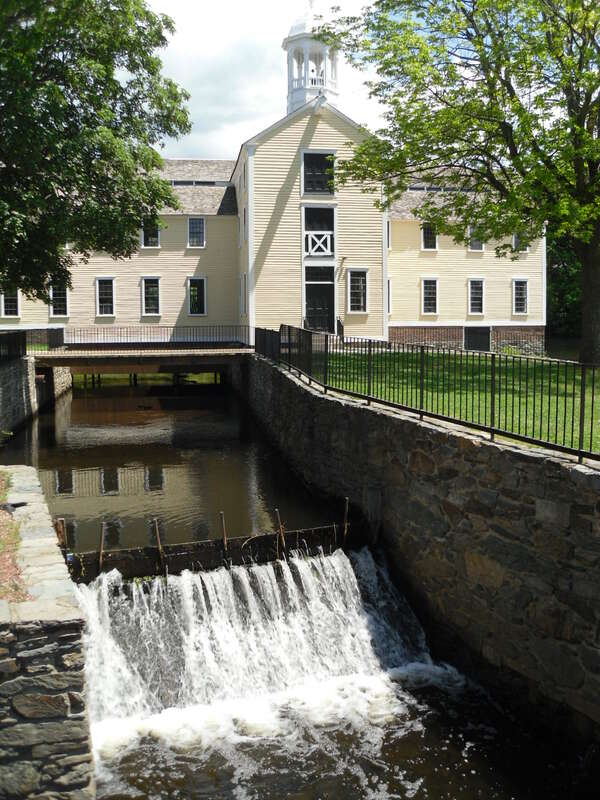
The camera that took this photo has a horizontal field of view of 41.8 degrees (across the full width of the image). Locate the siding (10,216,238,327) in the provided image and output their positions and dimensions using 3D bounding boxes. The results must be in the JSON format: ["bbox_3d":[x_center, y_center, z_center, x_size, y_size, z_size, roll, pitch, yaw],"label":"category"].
[{"bbox_3d":[-9.234,-6.640,41.430,12.080,6.030,0.250,-1,6,-9],"label":"siding"}]

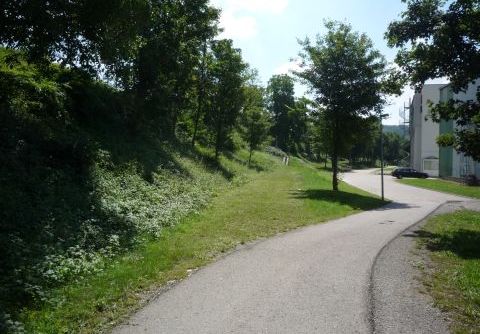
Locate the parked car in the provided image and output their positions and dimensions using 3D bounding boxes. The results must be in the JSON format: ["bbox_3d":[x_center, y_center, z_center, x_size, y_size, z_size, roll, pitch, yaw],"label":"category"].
[{"bbox_3d":[21.903,0.835,57.000,4.500,1.460,1.760,0,0,5],"label":"parked car"}]

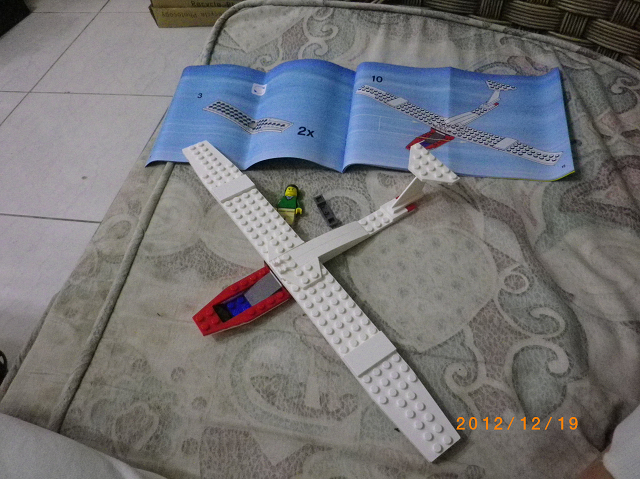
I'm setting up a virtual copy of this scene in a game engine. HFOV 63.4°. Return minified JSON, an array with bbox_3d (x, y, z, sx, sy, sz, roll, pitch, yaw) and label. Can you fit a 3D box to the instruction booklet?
[{"bbox_3d":[0.034,-0.122,0.498,0.387,0.024,0.153,3,52,9],"label":"instruction booklet"}]

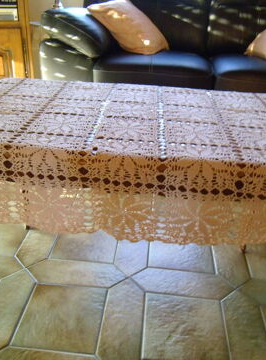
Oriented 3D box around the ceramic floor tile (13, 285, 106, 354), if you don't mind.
[{"bbox_3d":[-0.188,0.364,0.961,0.208,0.010,0.208,4,29,4],"label":"ceramic floor tile"}]

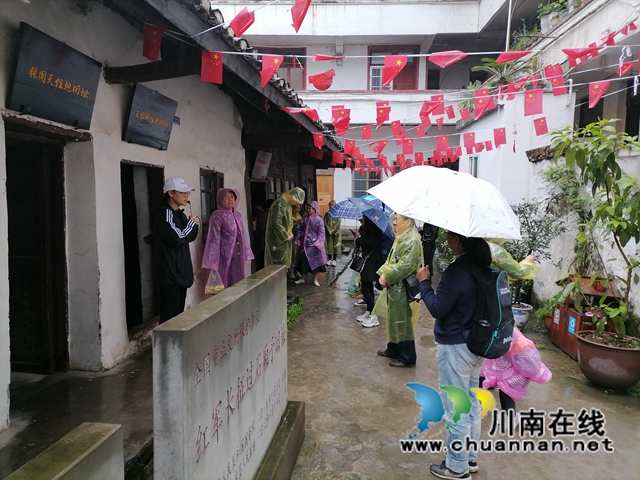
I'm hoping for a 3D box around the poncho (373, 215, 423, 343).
[{"bbox_3d":[0.854,0.413,5.500,0.500,1.400,0.570,1,3,6],"label":"poncho"}]

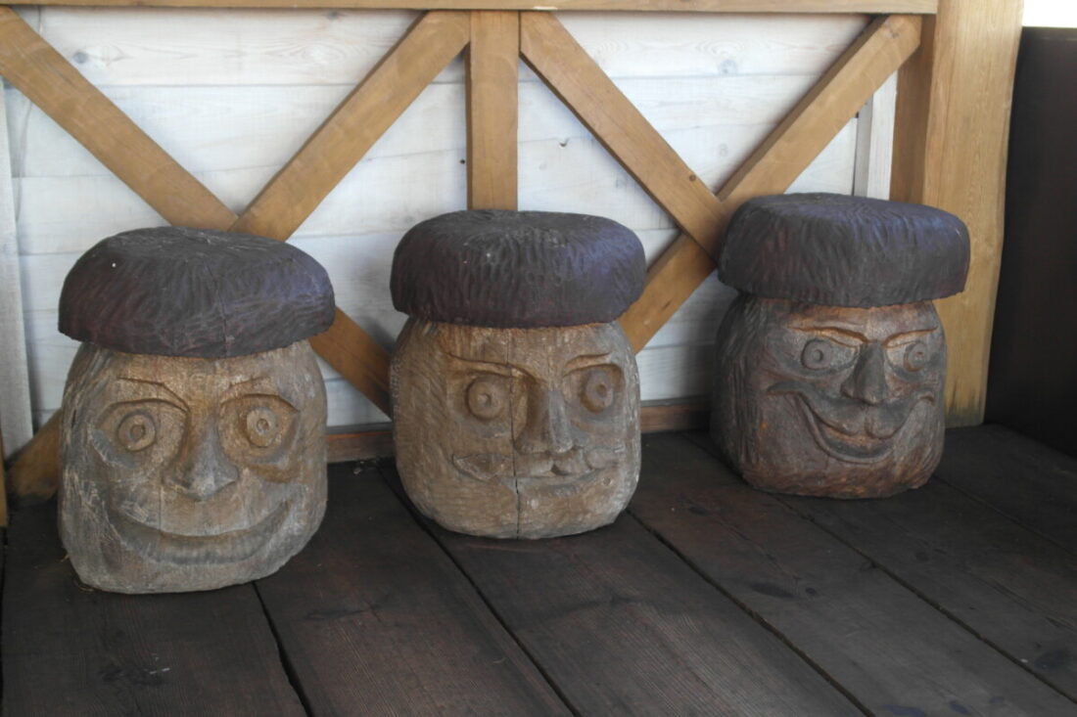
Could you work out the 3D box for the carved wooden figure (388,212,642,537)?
[{"bbox_3d":[-0.035,0.012,2.426,0.414,0.481,0.395,-3,15,-16],"label":"carved wooden figure"}]

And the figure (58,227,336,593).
[{"bbox_3d":[-0.512,0.060,2.186,0.395,0.490,0.378,-4,15,-17],"label":"figure"}]

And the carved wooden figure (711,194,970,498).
[{"bbox_3d":[0.535,-0.036,2.635,0.433,0.490,0.412,-3,15,-14],"label":"carved wooden figure"}]

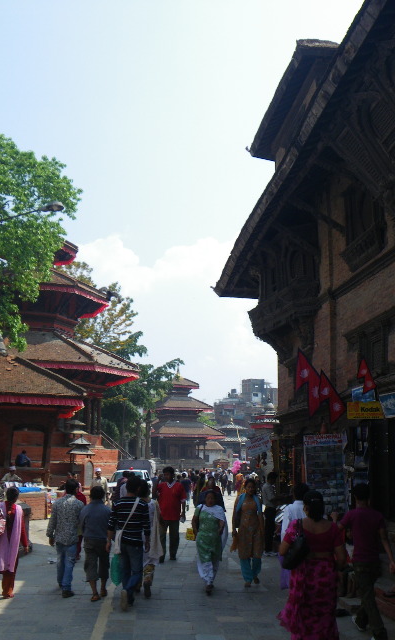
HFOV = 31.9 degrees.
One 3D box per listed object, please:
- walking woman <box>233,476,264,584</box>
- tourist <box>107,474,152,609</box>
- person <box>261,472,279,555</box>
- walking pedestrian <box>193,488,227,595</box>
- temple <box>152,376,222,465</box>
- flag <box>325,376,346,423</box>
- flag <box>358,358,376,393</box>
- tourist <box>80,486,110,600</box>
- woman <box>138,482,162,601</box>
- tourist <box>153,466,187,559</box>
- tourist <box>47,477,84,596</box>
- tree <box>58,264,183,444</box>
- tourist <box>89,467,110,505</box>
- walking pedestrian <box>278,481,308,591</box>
[{"bbox_3d":[0.793,3.328,10.863,0.500,1.594,0.420,2,-12,-2],"label":"walking woman"},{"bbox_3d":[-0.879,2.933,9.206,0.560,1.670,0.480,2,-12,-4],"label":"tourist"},{"bbox_3d":[1.555,4.064,14.496,0.420,1.682,0.450,2,-12,-2],"label":"person"},{"bbox_3d":[0.208,3.295,10.347,0.500,1.490,0.380,1,-12,1],"label":"walking pedestrian"},{"bbox_3d":[-2.399,12.486,80.706,8.700,12.300,8.700,7,-13,-24],"label":"temple"},{"bbox_3d":[2.620,1.511,13.200,0.450,0.920,0.120,2,-12,-5],"label":"flag"},{"bbox_3d":[3.046,1.006,12.400,0.330,0.600,0.100,2,-12,-5],"label":"flag"},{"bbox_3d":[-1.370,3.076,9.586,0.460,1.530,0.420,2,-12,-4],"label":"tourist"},{"bbox_3d":[-0.716,3.094,9.906,0.450,1.582,0.500,2,-12,-5],"label":"woman"},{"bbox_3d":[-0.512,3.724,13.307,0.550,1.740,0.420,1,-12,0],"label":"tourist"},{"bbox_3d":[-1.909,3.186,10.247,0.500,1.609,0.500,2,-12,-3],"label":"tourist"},{"bbox_3d":[-6.858,4.452,56.001,10.500,19.000,10.000,1,-12,0],"label":"tree"},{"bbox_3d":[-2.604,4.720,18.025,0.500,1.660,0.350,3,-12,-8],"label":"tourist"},{"bbox_3d":[1.426,3.142,9.801,0.480,1.610,0.400,2,-12,-4],"label":"walking pedestrian"}]

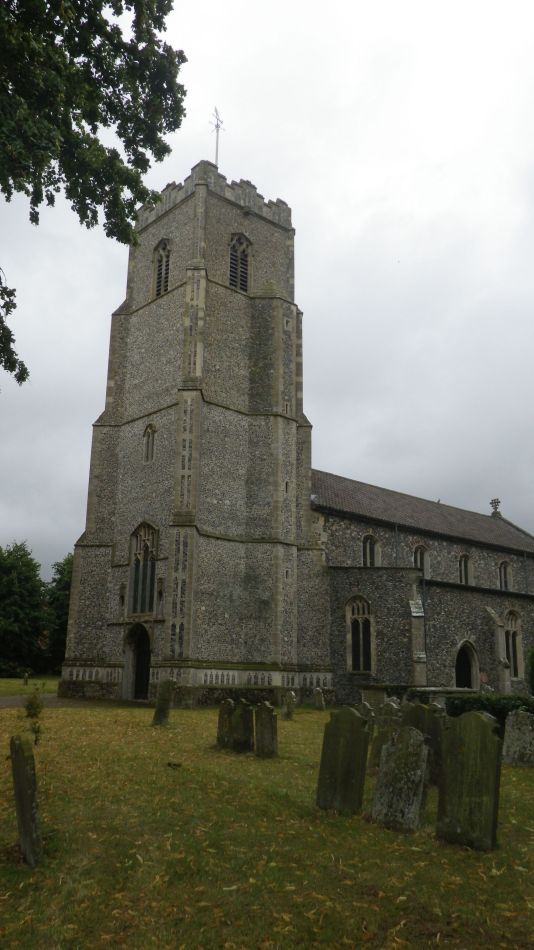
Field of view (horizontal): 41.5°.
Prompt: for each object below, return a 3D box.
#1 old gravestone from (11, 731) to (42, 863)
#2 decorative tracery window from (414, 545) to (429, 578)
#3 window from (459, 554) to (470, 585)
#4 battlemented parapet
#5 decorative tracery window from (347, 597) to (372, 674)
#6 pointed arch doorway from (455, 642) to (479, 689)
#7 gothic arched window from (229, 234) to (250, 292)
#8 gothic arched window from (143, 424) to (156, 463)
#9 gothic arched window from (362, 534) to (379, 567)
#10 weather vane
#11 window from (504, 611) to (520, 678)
[{"bbox_3d":[-2.020,2.689,5.926,0.085,0.960,0.620,-3,-12,-28],"label":"old gravestone"},{"bbox_3d":[8.028,4.569,37.019,1.326,1.856,0.306,14,-20,-40],"label":"decorative tracery window"},{"bbox_3d":[10.968,5.332,39.588,1.275,1.836,0.306,14,-20,-40],"label":"window"},{"bbox_3d":[-2.798,-13.021,36.950,5.916,1.683,5.916,14,-20,-40],"label":"battlemented parapet"},{"bbox_3d":[3.990,6.712,29.789,0.326,3.162,1.479,14,-20,-40],"label":"decorative tracery window"},{"bbox_3d":[8.306,8.313,29.888,1.785,2.499,0.459,14,-20,-40],"label":"pointed arch doorway"},{"bbox_3d":[-1.355,-10.143,33.570,1.295,2.876,0.326,14,-20,-40],"label":"gothic arched window"},{"bbox_3d":[-5.217,-1.406,32.074,0.306,1.836,1.020,14,-20,-40],"label":"gothic arched window"},{"bbox_3d":[4.914,3.773,34.296,1.275,1.785,0.306,14,-20,-40],"label":"gothic arched window"},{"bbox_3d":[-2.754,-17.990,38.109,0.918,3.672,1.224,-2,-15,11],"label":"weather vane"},{"bbox_3d":[11.401,7.878,32.826,1.479,3.162,0.326,14,-20,-40],"label":"window"}]

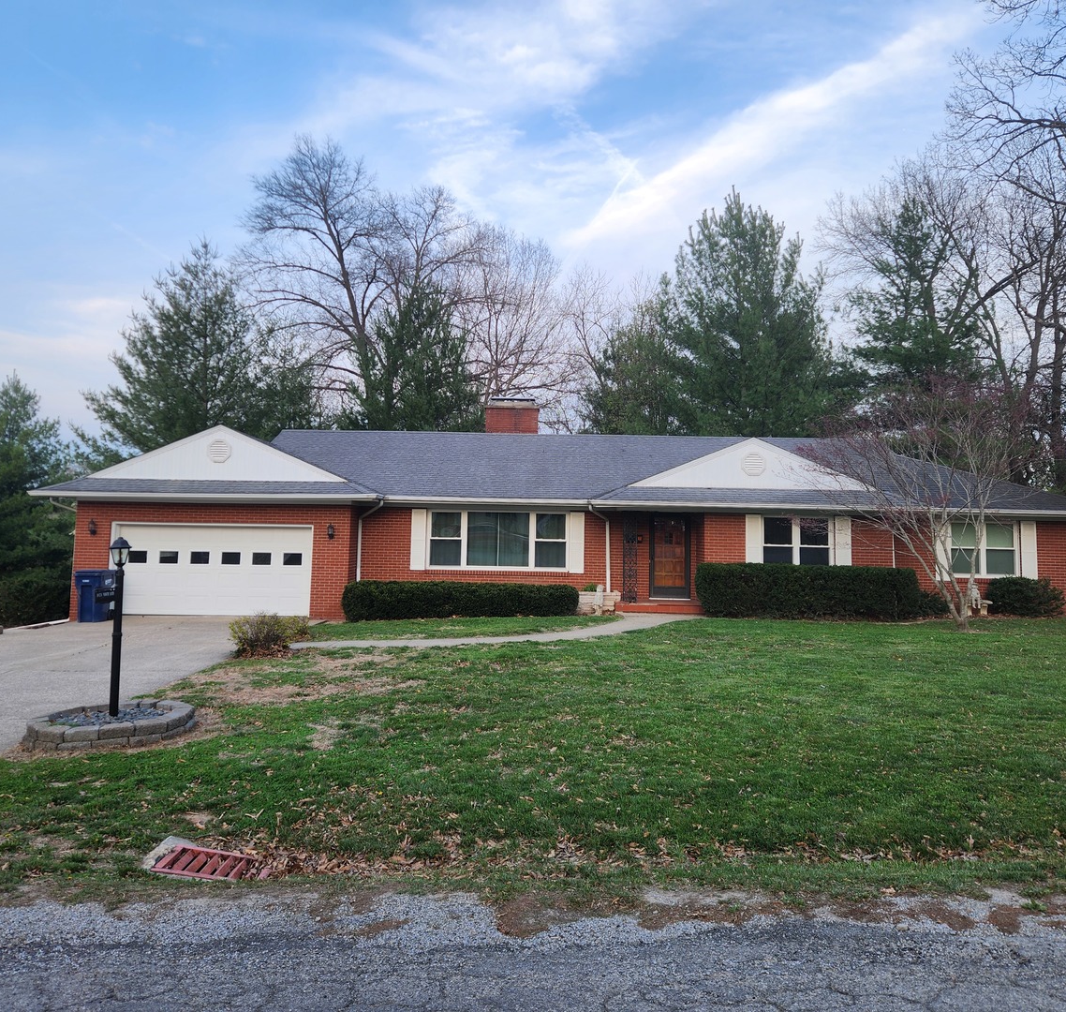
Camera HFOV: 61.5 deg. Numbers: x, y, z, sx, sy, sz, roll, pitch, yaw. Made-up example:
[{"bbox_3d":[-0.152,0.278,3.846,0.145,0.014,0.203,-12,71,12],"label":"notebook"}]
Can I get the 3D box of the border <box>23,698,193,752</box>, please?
[{"bbox_3d":[-3.935,2.109,8.654,1.200,0.200,1.850,0,-6,14],"label":"border"}]

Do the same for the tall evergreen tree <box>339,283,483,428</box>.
[{"bbox_3d":[-5.395,-2.878,38.144,6.000,13.500,6.000,1,-5,2],"label":"tall evergreen tree"}]

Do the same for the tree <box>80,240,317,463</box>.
[{"bbox_3d":[-14.267,-3.697,37.010,9.400,15.000,9.200,1,-5,2],"label":"tree"}]

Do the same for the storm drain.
[{"bbox_3d":[-1.725,1.949,4.867,0.620,0.090,0.460,5,-5,2],"label":"storm drain"}]

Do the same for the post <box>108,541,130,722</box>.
[{"bbox_3d":[-4.040,1.170,8.717,0.210,1.740,0.210,1,-5,2],"label":"post"}]

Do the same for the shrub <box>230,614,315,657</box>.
[{"bbox_3d":[-4.593,2.255,15.718,1.420,0.750,1.250,1,-5,2],"label":"shrub"}]

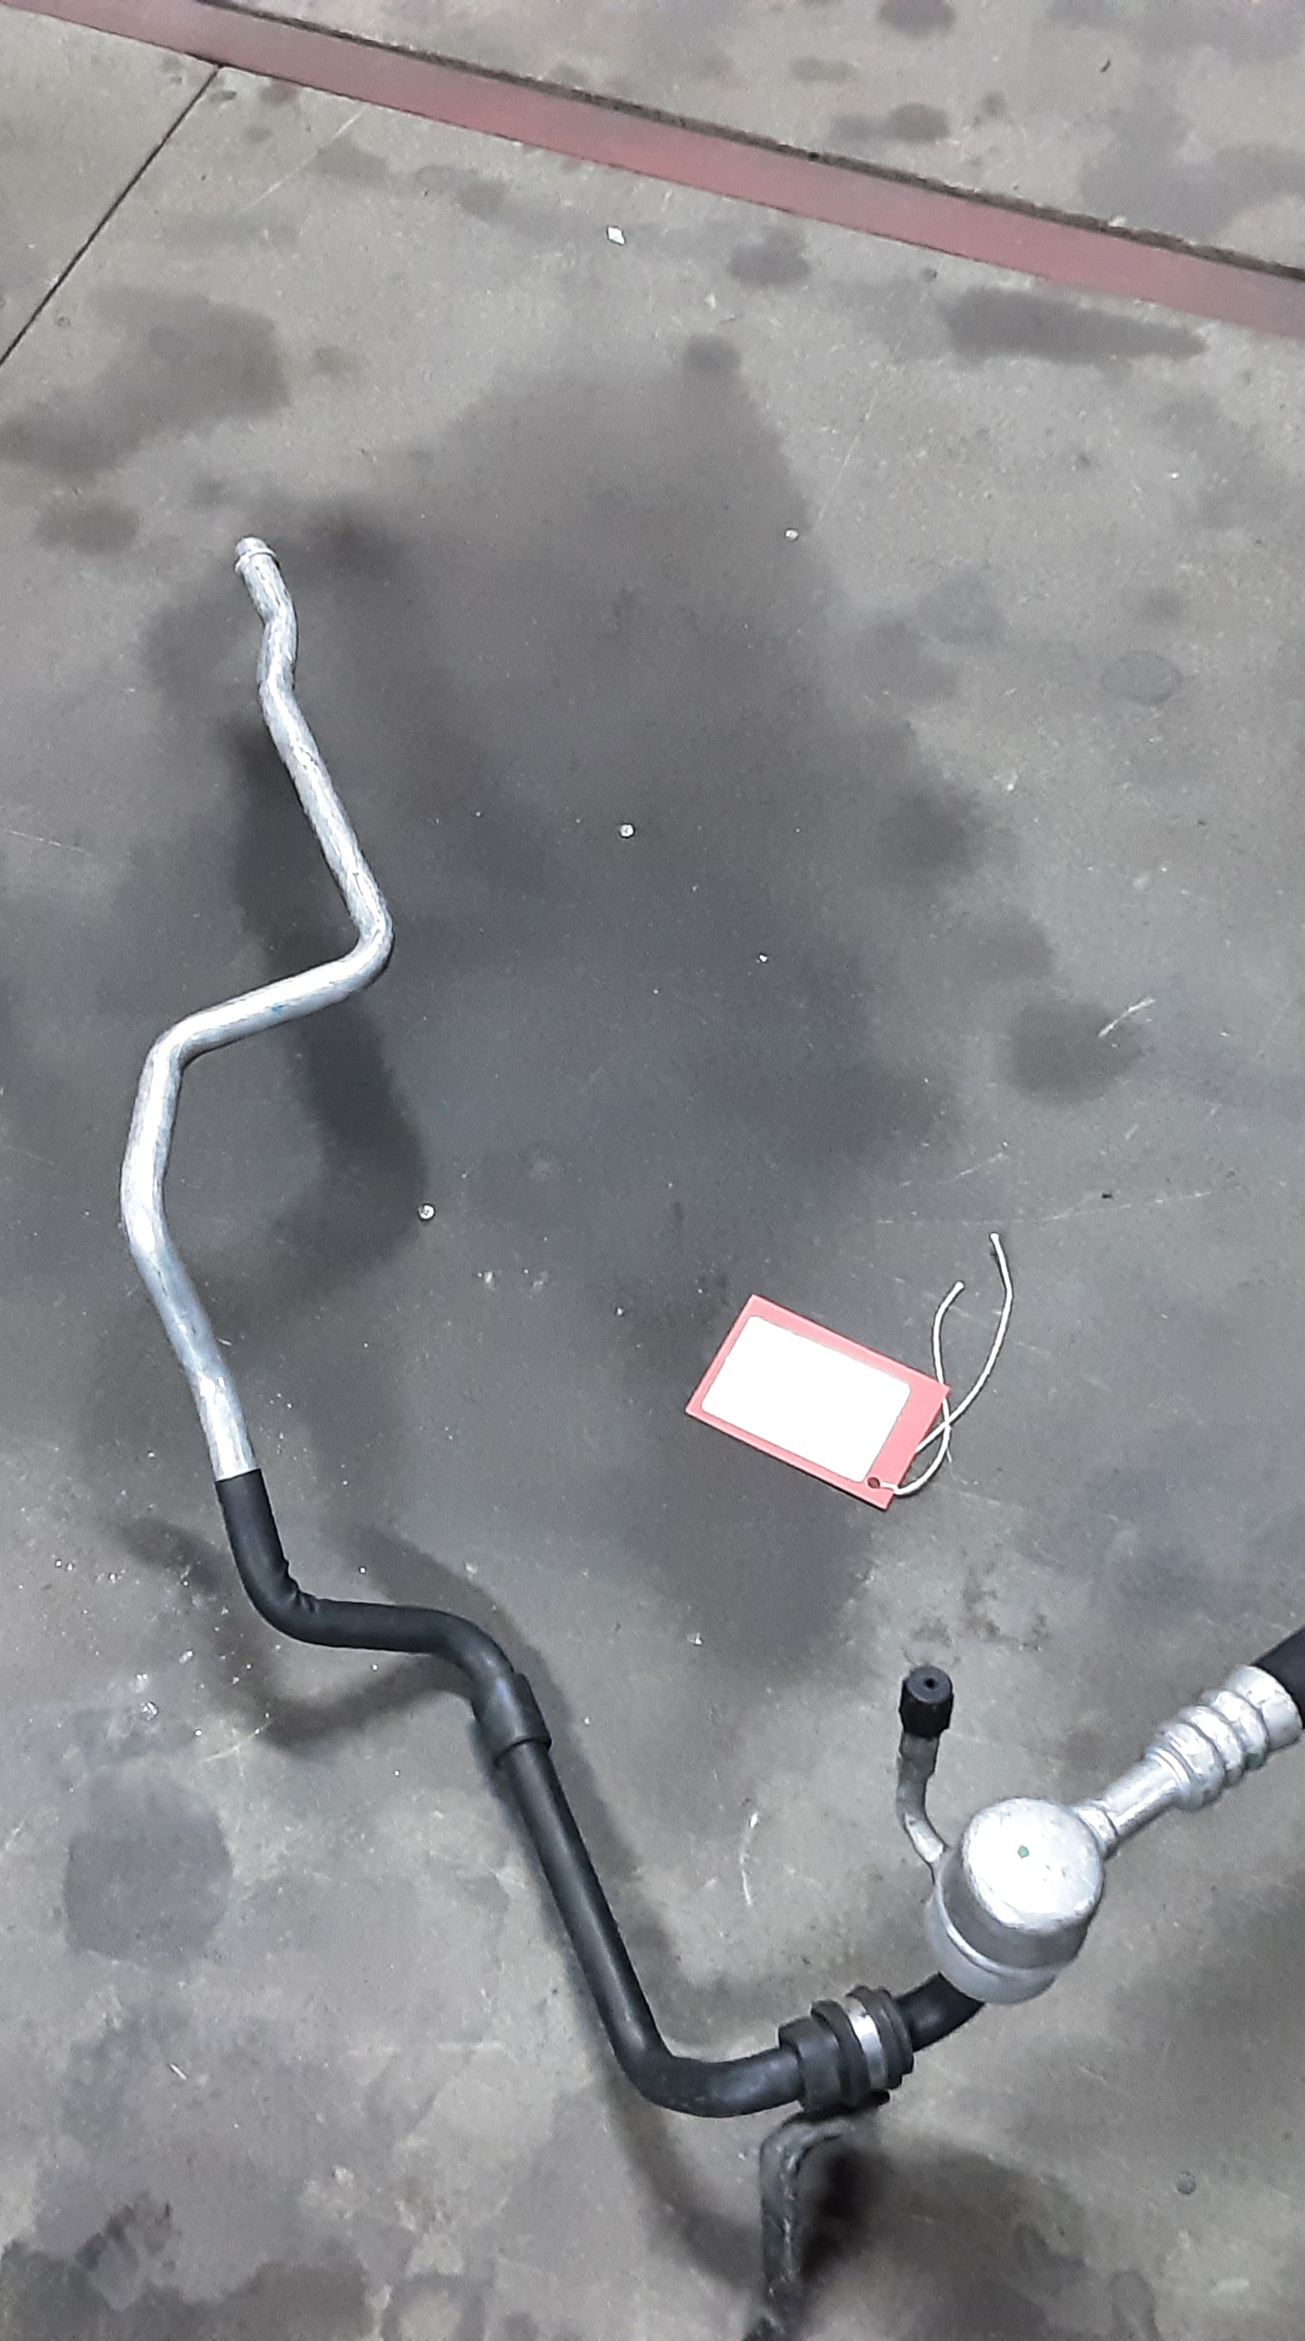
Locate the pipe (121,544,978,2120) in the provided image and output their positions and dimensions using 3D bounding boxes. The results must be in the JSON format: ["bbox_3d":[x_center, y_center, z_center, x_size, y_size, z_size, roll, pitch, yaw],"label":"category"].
[{"bbox_3d":[-0.121,0.012,1.017,0.202,0.117,0.789,-22,64,-9],"label":"pipe"}]

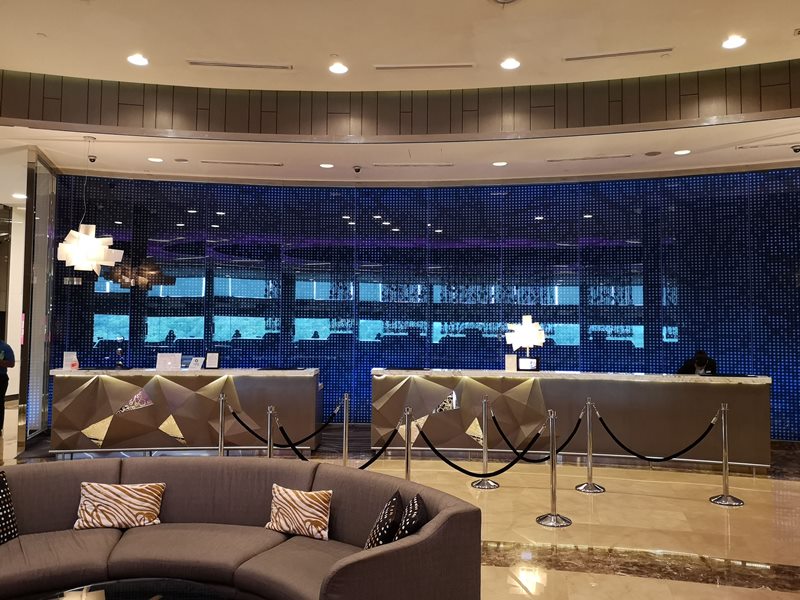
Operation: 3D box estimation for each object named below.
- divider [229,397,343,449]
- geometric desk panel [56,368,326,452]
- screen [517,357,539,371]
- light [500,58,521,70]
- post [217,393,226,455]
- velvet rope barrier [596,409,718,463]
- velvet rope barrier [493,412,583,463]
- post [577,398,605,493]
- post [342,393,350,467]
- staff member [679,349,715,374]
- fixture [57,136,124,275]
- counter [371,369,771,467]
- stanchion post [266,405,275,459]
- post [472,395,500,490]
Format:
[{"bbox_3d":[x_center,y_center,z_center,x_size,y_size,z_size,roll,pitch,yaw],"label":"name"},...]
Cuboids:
[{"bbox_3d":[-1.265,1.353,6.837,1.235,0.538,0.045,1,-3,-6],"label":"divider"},{"bbox_3d":[-2.760,1.500,8.359,3.320,1.150,0.720,1,-3,-7],"label":"geometric desk panel"},{"bbox_3d":[1.669,0.840,8.145,0.275,0.175,0.050,0,-3,7],"label":"screen"},{"bbox_3d":[1.385,-2.978,7.819,0.210,0.060,0.210,0,-3,0],"label":"light"},{"bbox_3d":[-1.899,1.480,6.650,0.310,0.955,0.310,0,-3,0],"label":"post"},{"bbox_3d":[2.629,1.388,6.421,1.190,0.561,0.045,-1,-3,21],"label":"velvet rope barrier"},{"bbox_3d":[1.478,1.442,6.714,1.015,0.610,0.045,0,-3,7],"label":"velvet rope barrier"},{"bbox_3d":[1.993,1.501,6.531,0.310,0.955,0.310,0,-3,0],"label":"post"},{"bbox_3d":[-0.597,1.523,6.893,0.320,0.970,0.320,0,-3,0],"label":"post"},{"bbox_3d":[3.864,1.380,8.137,0.500,1.454,0.420,-1,-3,19],"label":"staff member"},{"bbox_3d":[-4.347,-1.319,8.765,0.900,1.971,0.850,1,-3,-17],"label":"fixture"},{"bbox_3d":[2.045,1.487,7.975,4.900,1.125,0.900,0,-3,10],"label":"counter"},{"bbox_3d":[-1.177,1.451,5.651,0.320,0.970,0.320,0,-3,0],"label":"stanchion post"},{"bbox_3d":[0.915,1.500,6.656,0.310,0.955,0.310,0,-3,0],"label":"post"}]

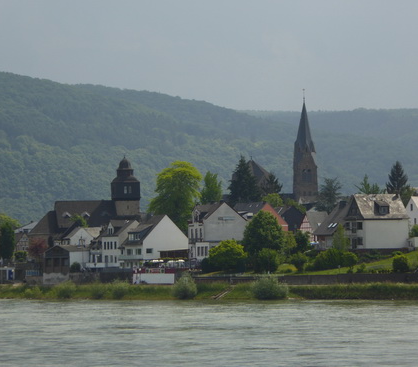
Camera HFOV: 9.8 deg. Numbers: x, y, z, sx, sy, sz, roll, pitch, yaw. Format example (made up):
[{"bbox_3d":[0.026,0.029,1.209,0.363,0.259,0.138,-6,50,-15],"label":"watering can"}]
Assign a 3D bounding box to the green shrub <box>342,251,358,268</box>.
[{"bbox_3d":[27.192,14.648,465.941,2.870,3.260,2.870,0,-2,0],"label":"green shrub"}]

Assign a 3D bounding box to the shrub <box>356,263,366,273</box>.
[{"bbox_3d":[25.170,13.870,401.000,1.570,1.700,1.600,0,-2,0],"label":"shrub"}]

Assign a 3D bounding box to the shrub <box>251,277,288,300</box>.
[{"bbox_3d":[9.810,16.920,393.000,6.060,3.800,5.300,0,-2,0],"label":"shrub"}]

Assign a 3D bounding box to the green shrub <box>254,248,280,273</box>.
[{"bbox_3d":[10.577,13.922,440.000,4.700,4.400,4.500,0,-2,0],"label":"green shrub"}]

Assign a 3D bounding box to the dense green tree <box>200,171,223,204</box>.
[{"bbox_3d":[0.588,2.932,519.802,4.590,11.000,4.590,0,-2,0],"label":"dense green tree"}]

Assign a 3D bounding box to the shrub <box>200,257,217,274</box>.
[{"bbox_3d":[0.000,15.231,452.000,3.300,3.400,3.200,0,-2,0],"label":"shrub"}]

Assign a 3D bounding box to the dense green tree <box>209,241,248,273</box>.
[{"bbox_3d":[3.060,12.200,408.000,6.620,5.450,5.900,0,-2,0],"label":"dense green tree"}]

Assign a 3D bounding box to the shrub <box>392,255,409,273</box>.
[{"bbox_3d":[36.451,15.206,461.939,3.040,3.380,3.040,0,-2,0],"label":"shrub"}]

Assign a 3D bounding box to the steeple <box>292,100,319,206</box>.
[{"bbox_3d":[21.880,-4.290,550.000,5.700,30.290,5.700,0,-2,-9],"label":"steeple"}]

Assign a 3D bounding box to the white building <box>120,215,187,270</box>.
[{"bbox_3d":[-10.724,11.681,484.355,11.000,10.500,10.200,1,-2,-30],"label":"white building"}]

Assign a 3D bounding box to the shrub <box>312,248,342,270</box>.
[{"bbox_3d":[19.860,12.750,407.000,5.100,3.760,4.300,0,-2,0],"label":"shrub"}]

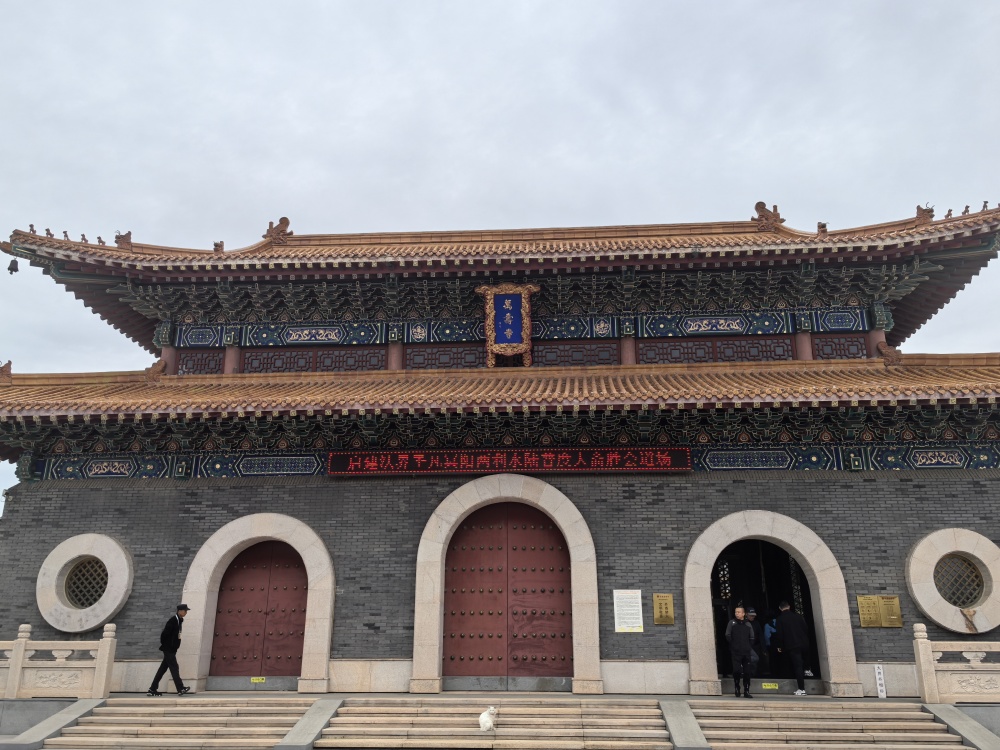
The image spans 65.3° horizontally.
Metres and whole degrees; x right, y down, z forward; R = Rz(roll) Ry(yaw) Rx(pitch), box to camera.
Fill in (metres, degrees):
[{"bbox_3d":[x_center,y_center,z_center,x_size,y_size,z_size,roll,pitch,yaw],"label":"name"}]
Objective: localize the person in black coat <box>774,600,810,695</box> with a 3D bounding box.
[{"bbox_3d":[5.991,5.609,15.975,0.640,1.760,0.600,1,-17,-4],"label":"person in black coat"}]

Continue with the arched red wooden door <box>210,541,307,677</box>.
[{"bbox_3d":[-5.126,5.108,17.185,2.120,2.866,0.160,-1,-17,4],"label":"arched red wooden door"}]

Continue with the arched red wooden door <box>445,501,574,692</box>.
[{"bbox_3d":[0.163,4.742,16.940,2.820,3.922,0.180,-1,-17,4],"label":"arched red wooden door"}]

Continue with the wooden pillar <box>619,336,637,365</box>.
[{"bbox_3d":[3.339,-0.568,20.175,0.372,0.836,0.372,-1,-17,4],"label":"wooden pillar"}]

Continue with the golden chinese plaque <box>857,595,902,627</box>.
[{"bbox_3d":[7.704,4.797,15.825,0.810,0.607,0.030,-1,-17,4],"label":"golden chinese plaque"}]

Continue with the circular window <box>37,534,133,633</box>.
[{"bbox_3d":[-9.036,4.542,17.056,2.078,2.078,0.280,-1,-17,4],"label":"circular window"}]

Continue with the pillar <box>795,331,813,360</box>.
[{"bbox_3d":[7.787,-0.637,19.893,0.399,0.847,0.399,-1,-17,4],"label":"pillar"}]

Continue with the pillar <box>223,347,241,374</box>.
[{"bbox_3d":[-7.147,-0.326,20.845,0.404,0.852,0.404,-1,-17,4],"label":"pillar"}]

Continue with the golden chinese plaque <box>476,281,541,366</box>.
[{"bbox_3d":[0.217,-1.268,19.942,1.650,2.154,0.280,-1,-2,4],"label":"golden chinese plaque"}]

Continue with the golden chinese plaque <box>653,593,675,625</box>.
[{"bbox_3d":[3.389,4.839,16.118,0.392,0.607,0.030,-1,-17,4],"label":"golden chinese plaque"}]

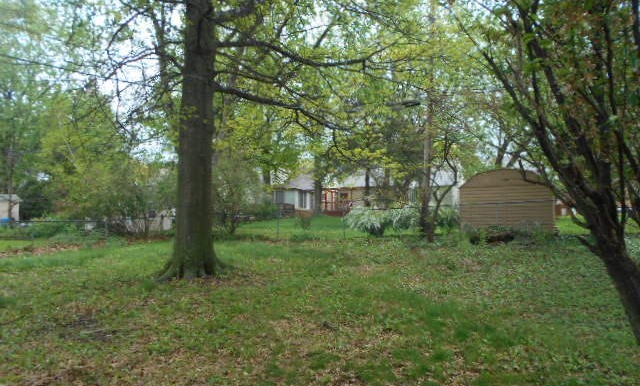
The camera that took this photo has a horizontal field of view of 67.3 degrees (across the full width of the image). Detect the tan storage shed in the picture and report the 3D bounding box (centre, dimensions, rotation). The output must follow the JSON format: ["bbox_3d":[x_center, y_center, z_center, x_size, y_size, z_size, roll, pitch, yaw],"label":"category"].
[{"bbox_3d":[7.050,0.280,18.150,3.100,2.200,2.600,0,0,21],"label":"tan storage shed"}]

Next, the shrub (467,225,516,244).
[{"bbox_3d":[5.640,1.373,15.900,1.600,0.600,0.950,0,0,0],"label":"shrub"}]

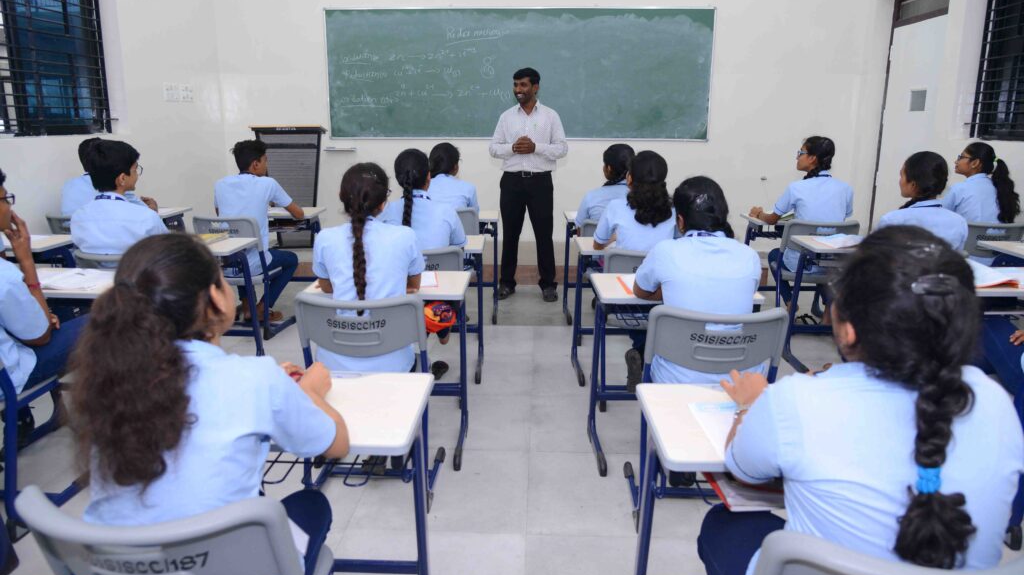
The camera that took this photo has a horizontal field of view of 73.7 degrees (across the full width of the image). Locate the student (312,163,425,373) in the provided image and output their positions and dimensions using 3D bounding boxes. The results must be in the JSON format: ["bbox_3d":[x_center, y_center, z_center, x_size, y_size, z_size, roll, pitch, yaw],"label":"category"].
[{"bbox_3d":[-0.492,0.165,2.557,0.460,1.180,0.720,1,13,4],"label":"student"}]

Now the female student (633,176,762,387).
[{"bbox_3d":[0.639,0.177,2.448,0.470,1.140,0.620,1,13,2],"label":"female student"}]

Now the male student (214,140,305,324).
[{"bbox_3d":[-1.609,-0.355,4.526,0.450,1.220,0.640,3,13,12],"label":"male student"}]

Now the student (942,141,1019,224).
[{"bbox_3d":[2.797,-0.304,4.351,0.450,1.240,0.620,-3,13,-12],"label":"student"}]

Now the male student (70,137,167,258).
[{"bbox_3d":[-1.752,-0.074,3.353,0.470,1.270,0.740,3,14,12],"label":"male student"}]

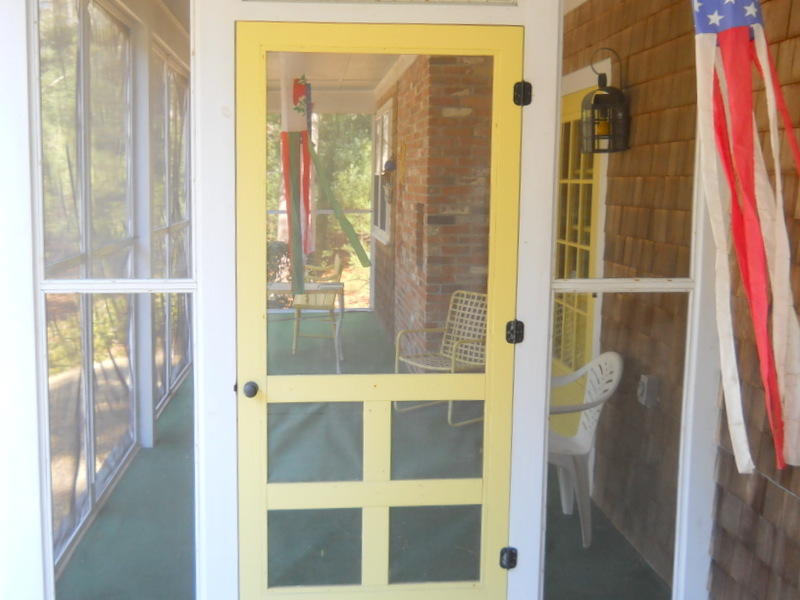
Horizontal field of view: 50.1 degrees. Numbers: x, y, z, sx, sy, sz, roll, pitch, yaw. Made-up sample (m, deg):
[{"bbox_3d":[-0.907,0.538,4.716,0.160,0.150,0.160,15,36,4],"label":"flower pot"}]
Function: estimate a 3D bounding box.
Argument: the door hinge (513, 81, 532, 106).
[{"bbox_3d":[0.393,-0.659,2.729,0.058,0.079,0.016,0,7,-5],"label":"door hinge"}]

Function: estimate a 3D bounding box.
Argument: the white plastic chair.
[{"bbox_3d":[0.664,0.653,3.926,0.590,0.840,0.570,0,7,-2],"label":"white plastic chair"}]

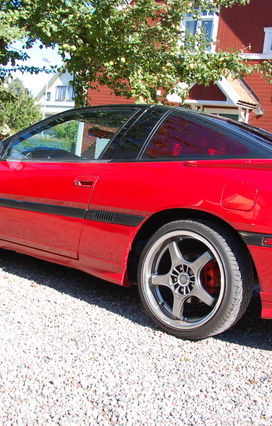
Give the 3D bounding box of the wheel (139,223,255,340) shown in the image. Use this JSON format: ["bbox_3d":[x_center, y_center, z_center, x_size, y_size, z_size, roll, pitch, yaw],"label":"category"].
[{"bbox_3d":[0.310,0.351,2.578,0.615,0.615,0.220,9,3,37],"label":"wheel"}]

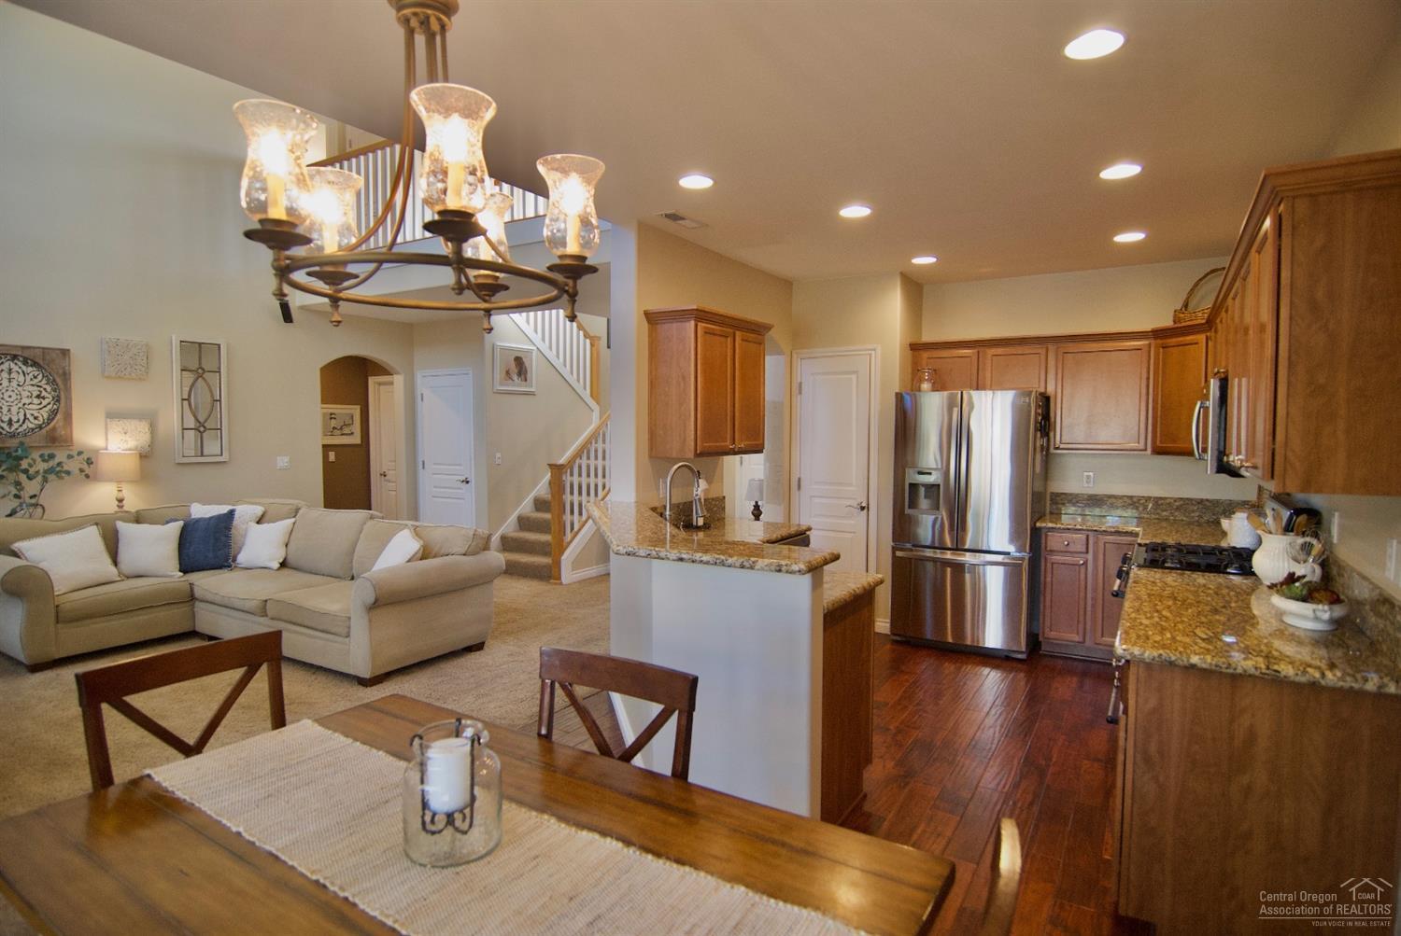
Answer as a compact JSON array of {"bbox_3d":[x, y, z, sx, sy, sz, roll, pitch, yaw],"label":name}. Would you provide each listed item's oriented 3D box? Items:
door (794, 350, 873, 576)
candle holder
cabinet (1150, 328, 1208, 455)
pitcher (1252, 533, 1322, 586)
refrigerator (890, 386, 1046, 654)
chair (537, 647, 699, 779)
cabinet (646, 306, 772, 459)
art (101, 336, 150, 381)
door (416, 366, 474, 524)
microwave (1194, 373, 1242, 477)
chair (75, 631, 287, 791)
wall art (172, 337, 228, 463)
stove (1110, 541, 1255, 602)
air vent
[{"bbox_3d":[1.005,0.180,5.335,0.600,2.060,0.060,2,3,33],"label":"door"},{"bbox_3d":[-0.459,0.594,1.302,0.172,0.204,0.172,0,3,0],"label":"candle holder"},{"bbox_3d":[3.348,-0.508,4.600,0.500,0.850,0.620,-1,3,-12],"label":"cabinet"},{"bbox_3d":[2.201,0.340,2.631,0.205,0.200,0.160,2,4,41],"label":"pitcher"},{"bbox_3d":[1.919,0.350,4.995,0.900,1.760,0.800,2,3,33],"label":"refrigerator"},{"bbox_3d":[-0.335,0.972,1.577,0.470,0.960,0.540,2,3,30],"label":"chair"},{"bbox_3d":[0.075,-0.495,4.352,0.360,0.850,0.890,2,3,33],"label":"cabinet"},{"bbox_3d":[-4.815,-0.911,5.865,0.050,0.305,0.300,2,3,33],"label":"art"},{"bbox_3d":[-2.869,0.053,7.920,0.930,2.160,0.060,2,3,33],"label":"door"},{"bbox_3d":[2.382,-0.169,3.001,0.430,0.410,0.760,2,3,33],"label":"microwave"},{"bbox_3d":[-1.096,0.930,1.633,0.520,0.930,0.450,2,4,39],"label":"chair"},{"bbox_3d":[-4.511,-0.603,6.351,0.045,1.100,0.420,2,3,33],"label":"wall art"},{"bbox_3d":[2.261,0.846,3.131,0.700,0.940,0.760,2,3,33],"label":"stove"},{"bbox_3d":[-0.093,-1.411,3.986,0.150,0.020,0.330,2,3,33],"label":"air vent"}]

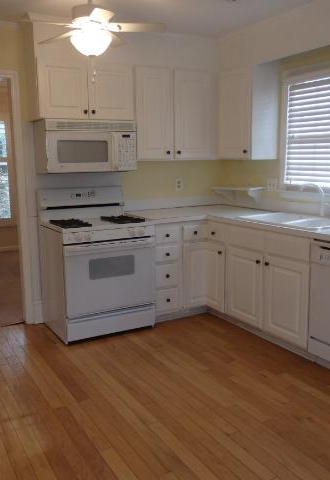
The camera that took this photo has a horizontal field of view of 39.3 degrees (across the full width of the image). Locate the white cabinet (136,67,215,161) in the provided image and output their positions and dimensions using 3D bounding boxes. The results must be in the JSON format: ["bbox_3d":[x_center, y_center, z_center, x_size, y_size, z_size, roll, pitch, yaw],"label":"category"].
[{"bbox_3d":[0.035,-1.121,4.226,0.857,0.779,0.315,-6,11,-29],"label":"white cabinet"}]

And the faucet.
[{"bbox_3d":[1.154,-0.299,3.583,0.220,0.255,0.055,-6,11,-31],"label":"faucet"}]

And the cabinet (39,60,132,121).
[{"bbox_3d":[-0.665,-1.163,3.701,0.780,0.425,0.332,-6,11,-31],"label":"cabinet"}]

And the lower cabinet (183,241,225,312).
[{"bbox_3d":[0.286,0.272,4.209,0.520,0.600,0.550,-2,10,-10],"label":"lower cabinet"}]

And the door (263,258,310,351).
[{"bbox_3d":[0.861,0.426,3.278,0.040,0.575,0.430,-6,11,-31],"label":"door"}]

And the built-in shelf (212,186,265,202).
[{"bbox_3d":[0.687,-0.450,4.497,0.200,0.135,0.630,-6,11,-29],"label":"built-in shelf"}]

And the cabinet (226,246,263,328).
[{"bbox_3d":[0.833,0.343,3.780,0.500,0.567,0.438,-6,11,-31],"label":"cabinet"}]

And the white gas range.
[{"bbox_3d":[-0.566,0.161,3.856,0.760,1.170,0.670,-6,11,-29],"label":"white gas range"}]

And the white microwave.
[{"bbox_3d":[-0.660,-0.770,3.835,0.760,0.404,0.390,-6,11,-29],"label":"white microwave"}]

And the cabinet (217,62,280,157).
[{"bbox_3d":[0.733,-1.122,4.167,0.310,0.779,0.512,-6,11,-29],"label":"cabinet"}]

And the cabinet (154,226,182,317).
[{"bbox_3d":[-0.125,0.230,4.183,0.300,0.830,0.610,-6,11,-29],"label":"cabinet"}]

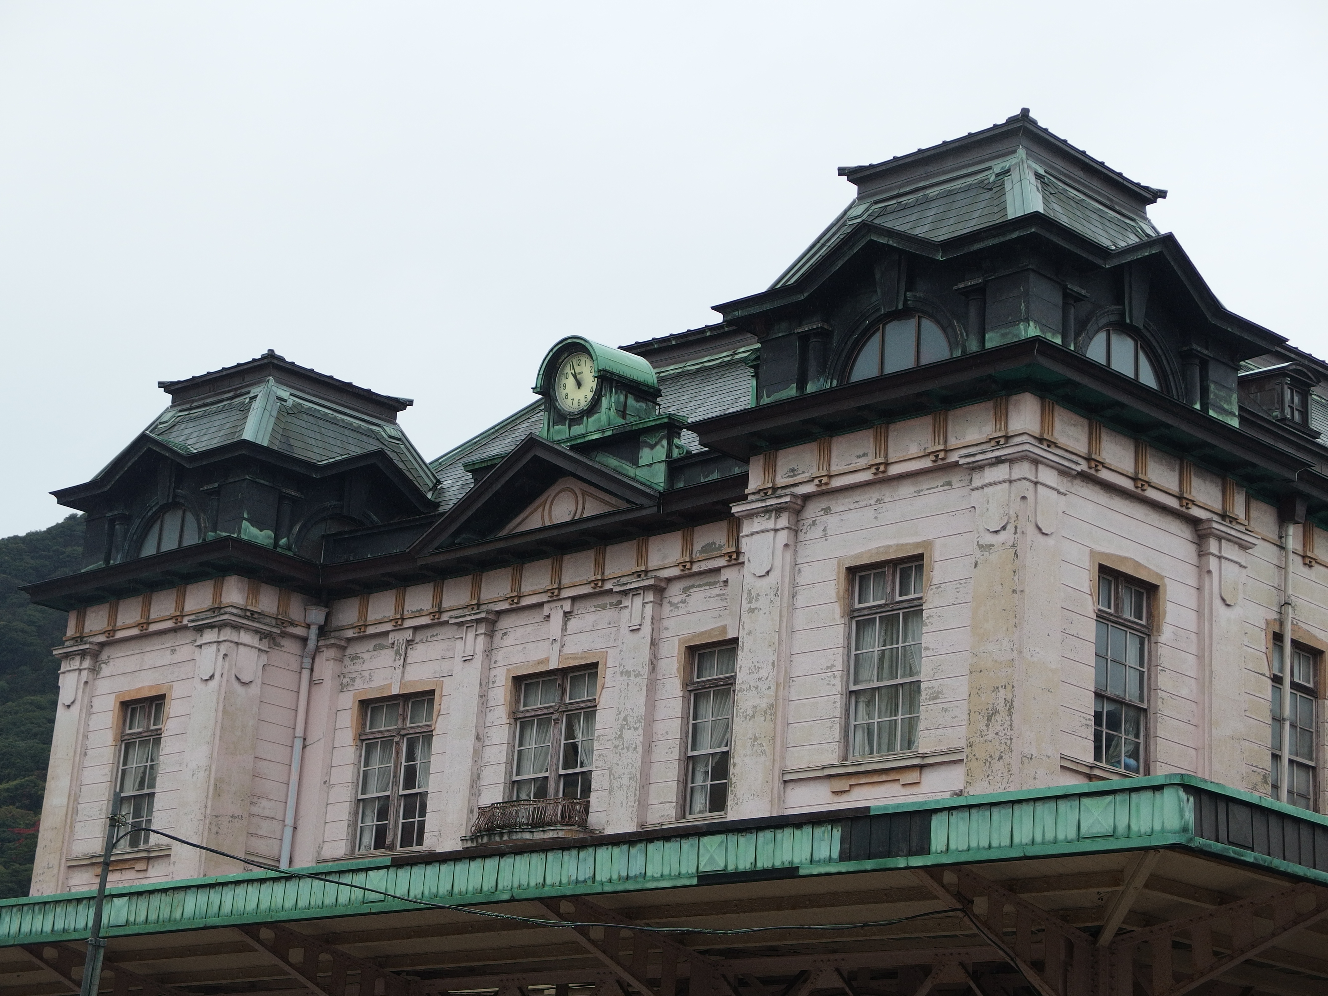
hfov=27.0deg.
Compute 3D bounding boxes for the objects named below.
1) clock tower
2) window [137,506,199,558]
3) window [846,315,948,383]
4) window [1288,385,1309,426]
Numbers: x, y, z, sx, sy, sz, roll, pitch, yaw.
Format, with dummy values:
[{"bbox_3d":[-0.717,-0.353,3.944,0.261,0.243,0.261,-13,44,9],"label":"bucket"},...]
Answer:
[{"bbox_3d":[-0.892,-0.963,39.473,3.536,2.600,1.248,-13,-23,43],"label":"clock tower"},{"bbox_3d":[-7.688,0.522,43.145,1.591,0.811,0.135,-13,-23,43],"label":"window"},{"bbox_3d":[2.834,-1.812,33.064,1.612,0.811,0.135,-13,-23,43],"label":"window"},{"bbox_3d":[8.226,-1.190,35.812,0.104,0.458,0.499,-13,-23,43],"label":"window"}]

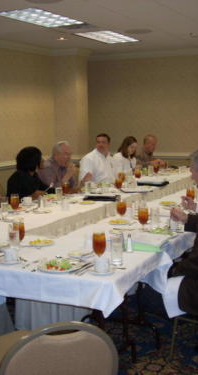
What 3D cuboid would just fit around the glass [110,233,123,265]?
[{"bbox_3d":[0.105,0.368,3.129,0.070,0.165,0.070,-1,8,0],"label":"glass"}]

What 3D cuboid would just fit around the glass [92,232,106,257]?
[{"bbox_3d":[-0.002,0.361,3.111,0.080,0.185,0.080,-1,8,0],"label":"glass"}]

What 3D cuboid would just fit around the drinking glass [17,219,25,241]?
[{"bbox_3d":[-0.523,0.315,3.494,0.080,0.185,0.080,-1,8,0],"label":"drinking glass"}]

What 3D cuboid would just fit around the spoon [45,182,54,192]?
[{"bbox_3d":[-0.529,0.016,5.603,0.025,0.170,0.036,46,21,11],"label":"spoon"}]

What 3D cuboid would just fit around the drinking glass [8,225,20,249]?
[{"bbox_3d":[-0.551,0.332,3.445,0.070,0.165,0.070,-1,8,0],"label":"drinking glass"}]

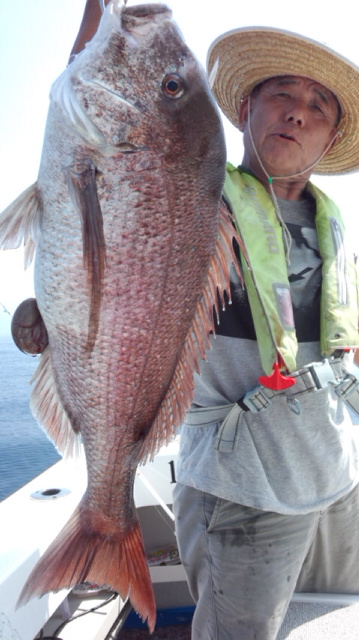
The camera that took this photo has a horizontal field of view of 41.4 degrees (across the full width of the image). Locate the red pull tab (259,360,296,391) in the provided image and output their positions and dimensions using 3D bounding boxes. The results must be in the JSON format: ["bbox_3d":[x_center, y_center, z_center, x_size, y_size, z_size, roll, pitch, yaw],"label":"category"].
[{"bbox_3d":[0.173,0.098,0.840,0.066,0.051,0.014,0,-2,6],"label":"red pull tab"}]

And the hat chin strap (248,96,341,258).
[{"bbox_3d":[0.197,-0.245,0.800,0.160,0.290,0.100,0,-2,7],"label":"hat chin strap"}]

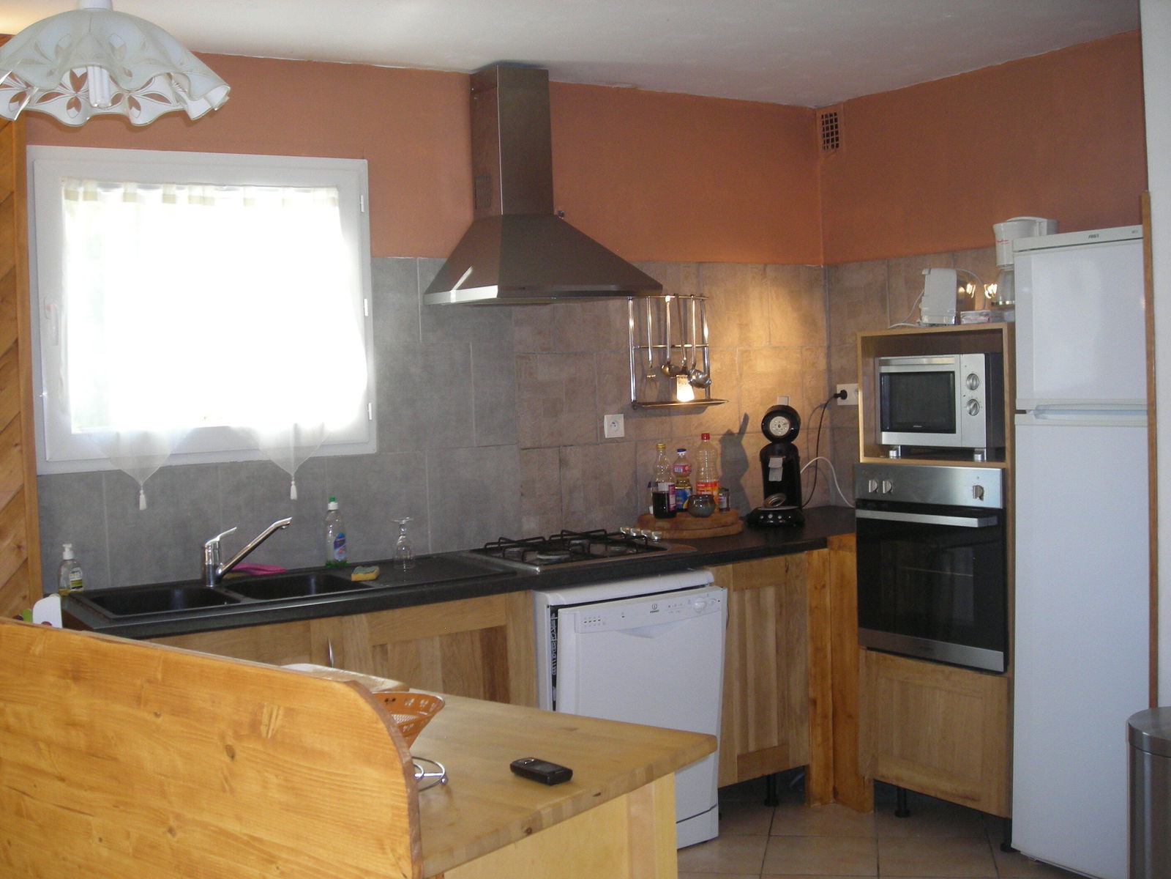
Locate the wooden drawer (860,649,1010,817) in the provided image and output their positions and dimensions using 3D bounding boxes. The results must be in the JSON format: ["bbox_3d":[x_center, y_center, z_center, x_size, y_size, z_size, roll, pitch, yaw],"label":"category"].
[{"bbox_3d":[1.278,0.870,4.069,0.520,0.425,0.600,-4,4,-33],"label":"wooden drawer"}]

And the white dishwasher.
[{"bbox_3d":[0.028,0.850,4.059,0.600,0.860,0.640,-4,4,-31],"label":"white dishwasher"}]

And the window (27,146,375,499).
[{"bbox_3d":[-1.095,-0.380,3.750,1.020,0.915,0.080,-4,4,-31],"label":"window"}]

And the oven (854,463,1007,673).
[{"bbox_3d":[1.236,0.359,4.031,0.550,0.600,0.595,-4,4,-35],"label":"oven"}]

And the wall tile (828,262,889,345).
[{"bbox_3d":[1.036,-0.516,4.873,0.012,0.310,0.325,-4,4,-33],"label":"wall tile"}]

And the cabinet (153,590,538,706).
[{"bbox_3d":[-0.765,0.848,3.628,1.180,0.800,0.580,-4,4,-31],"label":"cabinet"}]

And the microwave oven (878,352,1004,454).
[{"bbox_3d":[1.205,-0.113,4.041,0.360,0.300,0.445,-4,4,-35],"label":"microwave oven"}]

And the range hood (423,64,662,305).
[{"bbox_3d":[-0.147,-0.812,4.020,0.590,0.780,0.510,-4,4,-31],"label":"range hood"}]

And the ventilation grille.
[{"bbox_3d":[0.944,-1.181,4.931,0.020,0.190,0.125,-4,4,-33],"label":"ventilation grille"}]

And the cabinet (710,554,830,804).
[{"bbox_3d":[0.457,0.790,4.381,0.470,0.845,0.580,-4,4,-31],"label":"cabinet"}]

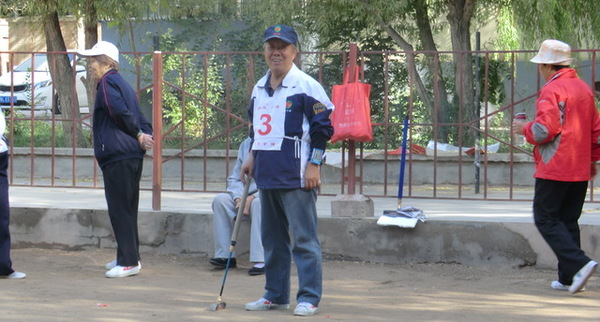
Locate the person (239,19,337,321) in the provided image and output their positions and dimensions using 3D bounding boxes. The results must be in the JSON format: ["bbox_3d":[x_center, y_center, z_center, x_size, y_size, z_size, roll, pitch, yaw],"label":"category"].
[{"bbox_3d":[-0.065,0.044,12.600,0.540,1.700,0.380,2,3,30],"label":"person"}]

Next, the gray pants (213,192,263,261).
[{"bbox_3d":[-0.359,0.469,15.150,0.400,0.500,0.560,1,3,19],"label":"gray pants"}]

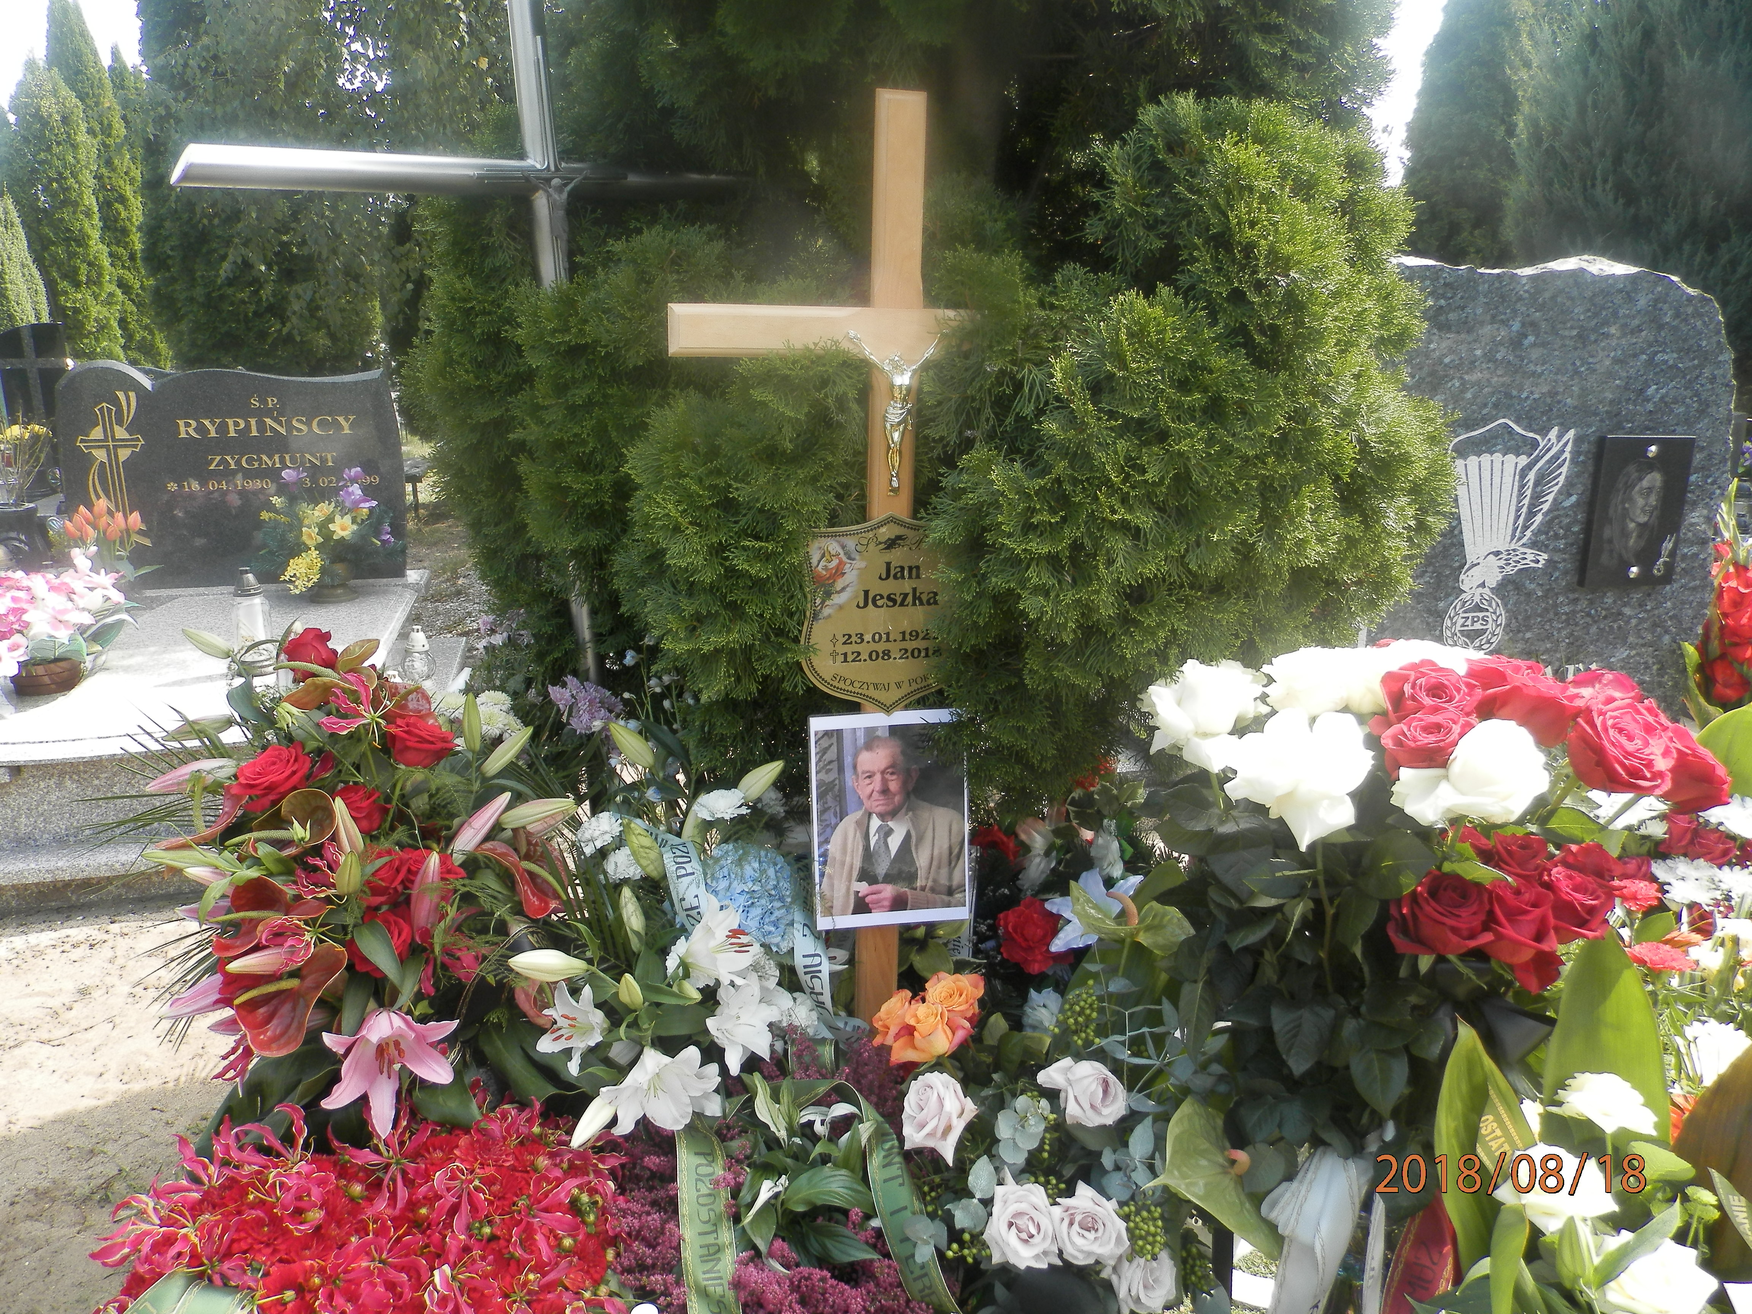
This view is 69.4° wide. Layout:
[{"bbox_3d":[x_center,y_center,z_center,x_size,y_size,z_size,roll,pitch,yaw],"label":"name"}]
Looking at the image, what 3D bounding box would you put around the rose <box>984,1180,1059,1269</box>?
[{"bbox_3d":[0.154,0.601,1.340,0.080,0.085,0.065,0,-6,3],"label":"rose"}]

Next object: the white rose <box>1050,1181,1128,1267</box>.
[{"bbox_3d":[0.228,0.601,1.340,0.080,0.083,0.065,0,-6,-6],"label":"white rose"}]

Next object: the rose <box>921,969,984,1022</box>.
[{"bbox_3d":[0.093,0.407,1.520,0.072,0.055,0.070,1,35,0],"label":"rose"}]

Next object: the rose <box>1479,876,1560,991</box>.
[{"bbox_3d":[0.521,0.225,1.030,0.080,0.080,0.085,0,-28,0],"label":"rose"}]

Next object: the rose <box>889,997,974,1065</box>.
[{"bbox_3d":[0.057,0.385,1.300,0.085,0.070,0.080,0,57,0],"label":"rose"}]

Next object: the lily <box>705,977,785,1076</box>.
[{"bbox_3d":[-0.148,0.414,1.420,0.090,0.110,0.085,0,17,0],"label":"lily"}]

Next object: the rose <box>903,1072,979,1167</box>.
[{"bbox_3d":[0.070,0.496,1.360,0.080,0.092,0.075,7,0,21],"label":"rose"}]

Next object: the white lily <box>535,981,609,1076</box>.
[{"bbox_3d":[-0.352,0.432,1.470,0.088,0.105,0.070,8,9,26],"label":"white lily"}]

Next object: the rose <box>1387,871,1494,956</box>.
[{"bbox_3d":[0.504,0.229,1.130,0.092,0.070,0.088,1,35,0],"label":"rose"}]

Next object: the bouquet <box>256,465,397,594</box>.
[{"bbox_3d":[-1.542,-0.355,3.550,0.390,0.370,0.300,-2,18,-5],"label":"bouquet"}]

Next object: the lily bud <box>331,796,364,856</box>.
[{"bbox_3d":[-0.577,0.184,1.380,0.028,0.070,0.028,-16,18,0],"label":"lily bud"}]

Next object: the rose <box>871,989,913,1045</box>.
[{"bbox_3d":[0.019,0.379,1.330,0.060,0.060,0.060,-17,53,5],"label":"rose"}]

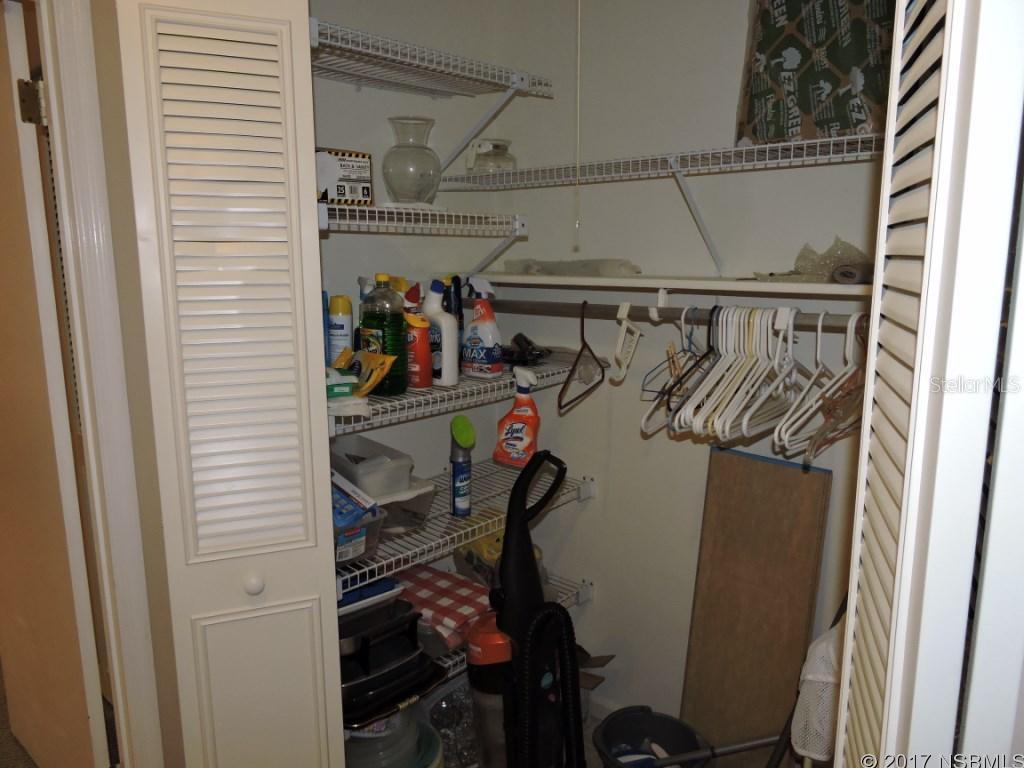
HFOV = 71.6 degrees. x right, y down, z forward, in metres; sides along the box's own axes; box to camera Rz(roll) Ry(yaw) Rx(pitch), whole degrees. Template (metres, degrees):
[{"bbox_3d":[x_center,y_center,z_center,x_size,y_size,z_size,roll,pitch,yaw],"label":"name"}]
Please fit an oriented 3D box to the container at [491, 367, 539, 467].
[{"bbox_3d":[0.017,0.091,1.960,0.118,0.275,0.066,13,15,22],"label":"container"}]

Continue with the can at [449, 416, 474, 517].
[{"bbox_3d":[-0.138,0.229,1.982,0.066,0.275,0.057,9,14,42],"label":"can"}]

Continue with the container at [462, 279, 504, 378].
[{"bbox_3d":[-0.079,-0.163,2.009,0.115,0.277,0.070,10,14,43],"label":"container"}]

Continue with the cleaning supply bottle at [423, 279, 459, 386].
[{"bbox_3d":[-0.186,-0.138,1.897,0.090,0.275,0.062,8,14,40],"label":"cleaning supply bottle"}]

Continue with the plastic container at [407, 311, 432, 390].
[{"bbox_3d":[-0.248,-0.092,1.863,0.075,0.198,0.060,5,12,28],"label":"plastic container"}]

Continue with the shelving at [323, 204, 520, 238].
[{"bbox_3d":[-0.333,-0.409,1.816,0.400,0.045,0.660,9,14,42],"label":"shelving"}]

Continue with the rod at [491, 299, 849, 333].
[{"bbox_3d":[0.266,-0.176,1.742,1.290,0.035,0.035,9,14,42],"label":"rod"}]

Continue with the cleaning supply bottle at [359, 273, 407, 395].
[{"bbox_3d":[-0.322,-0.132,1.793,0.105,0.298,0.088,10,14,43],"label":"cleaning supply bottle"}]

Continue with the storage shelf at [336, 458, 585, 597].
[{"bbox_3d":[-0.227,0.373,2.084,0.418,0.042,0.930,10,14,43],"label":"storage shelf"}]

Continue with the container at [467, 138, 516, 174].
[{"bbox_3d":[-0.063,-0.682,2.161,0.170,0.128,0.132,-6,12,-27],"label":"container"}]

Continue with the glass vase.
[{"bbox_3d":[-0.247,-0.541,1.723,0.142,0.200,0.142,0,10,0],"label":"glass vase"}]

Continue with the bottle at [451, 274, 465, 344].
[{"bbox_3d":[-0.166,-0.178,2.083,0.075,0.280,0.062,10,14,43],"label":"bottle"}]

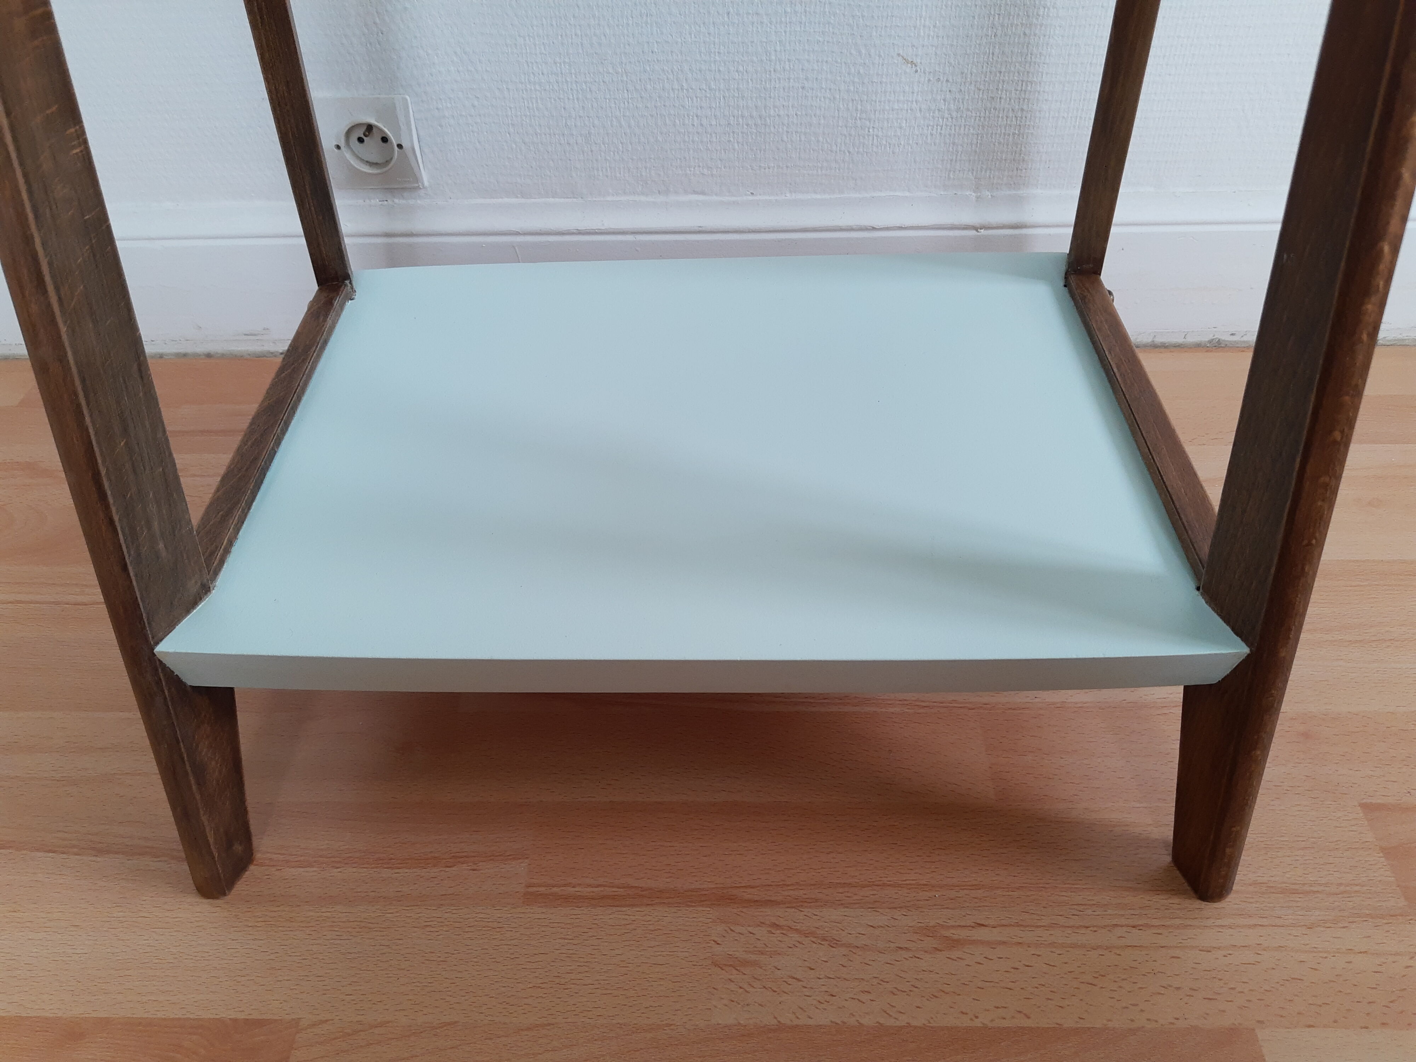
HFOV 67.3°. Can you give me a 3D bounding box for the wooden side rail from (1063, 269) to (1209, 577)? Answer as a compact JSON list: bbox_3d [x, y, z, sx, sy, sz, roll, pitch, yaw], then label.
[{"bbox_3d":[0.245,-0.063,0.605,0.020,0.028,0.265,-1,45,1],"label":"wooden side rail"}]

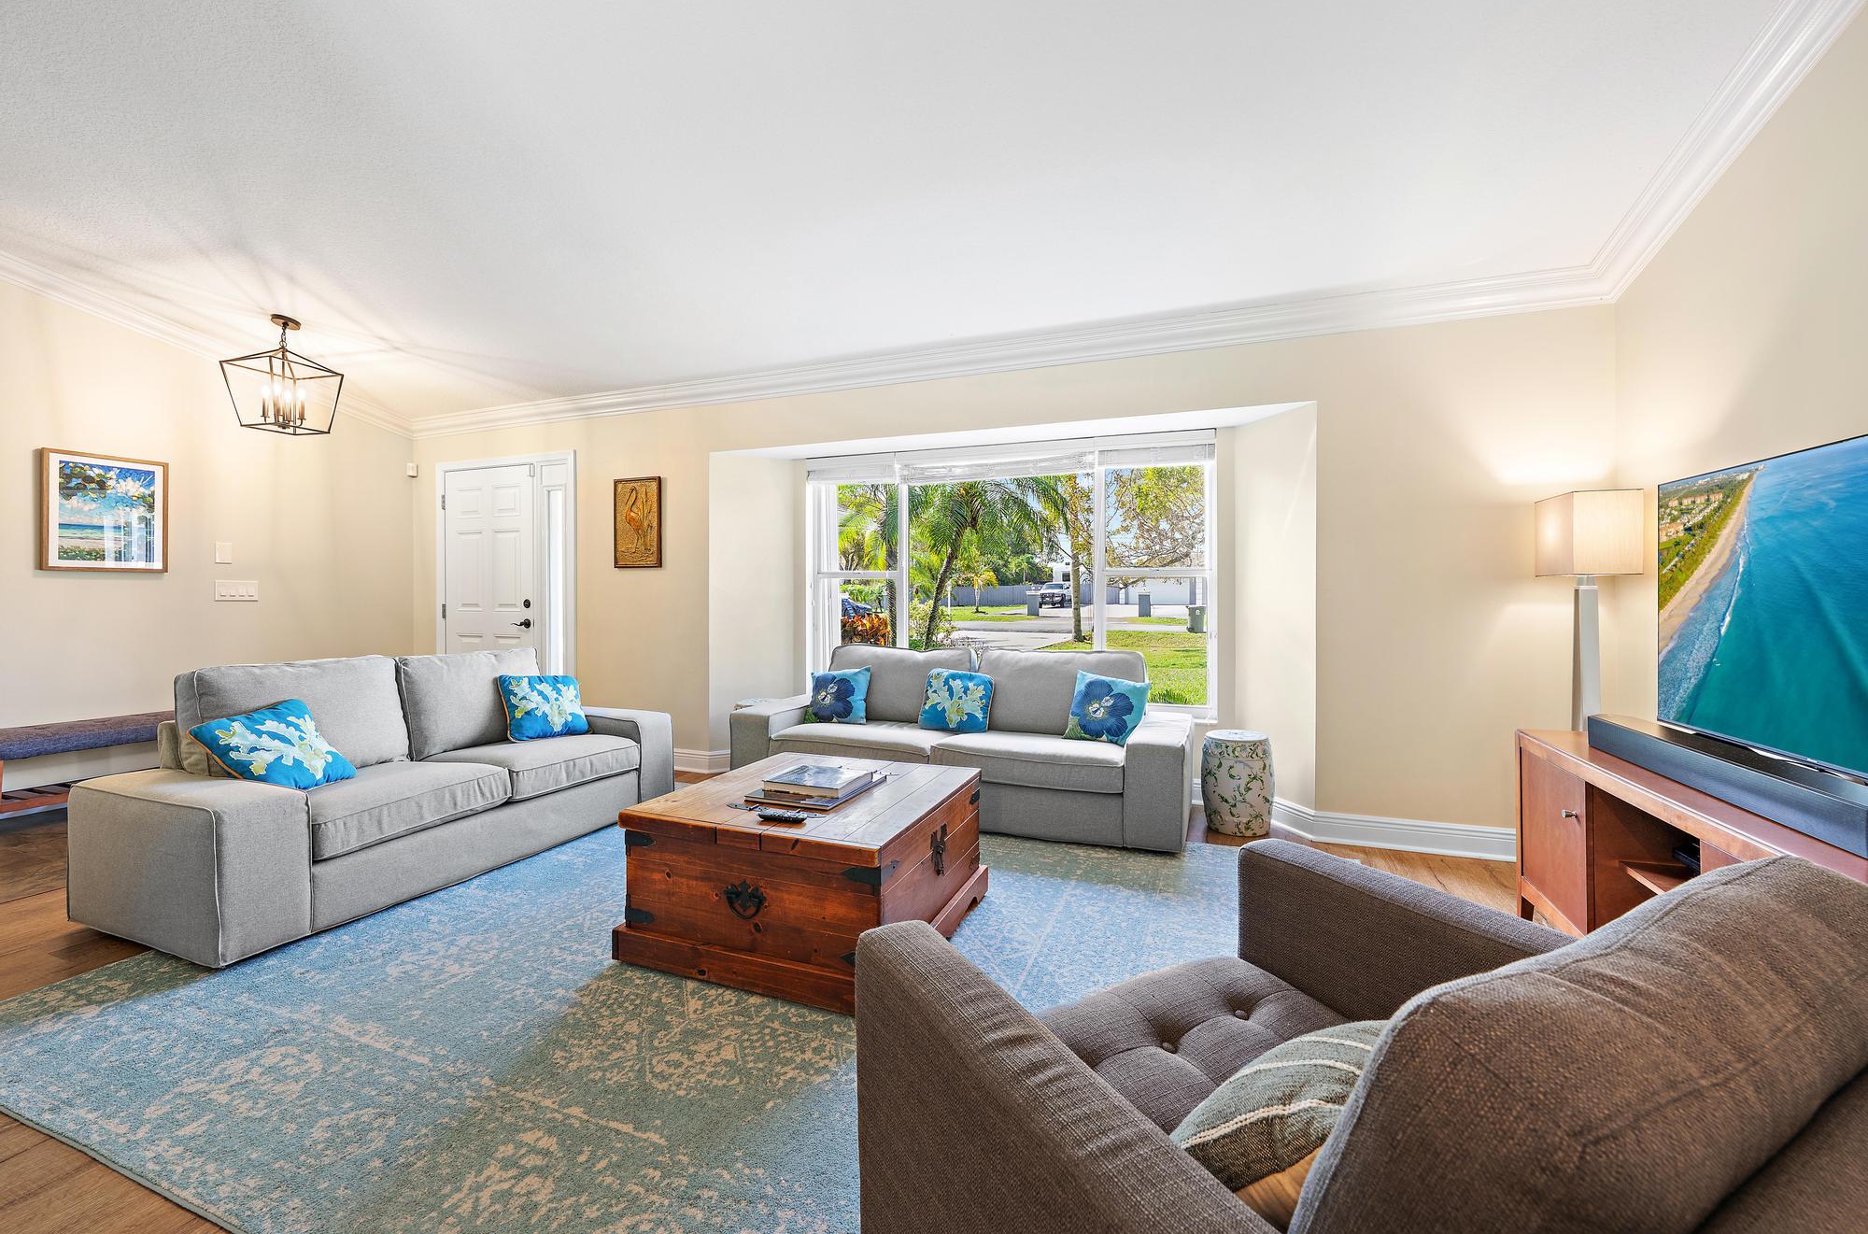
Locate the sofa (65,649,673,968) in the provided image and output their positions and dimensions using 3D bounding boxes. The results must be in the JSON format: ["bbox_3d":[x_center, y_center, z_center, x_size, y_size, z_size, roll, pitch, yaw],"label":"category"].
[{"bbox_3d":[-2.293,0.627,3.411,0.914,0.862,2.116,1,2,20],"label":"sofa"}]

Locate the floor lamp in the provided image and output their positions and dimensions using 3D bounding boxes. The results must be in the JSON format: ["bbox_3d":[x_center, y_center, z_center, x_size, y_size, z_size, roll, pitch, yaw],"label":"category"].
[{"bbox_3d":[2.540,0.302,2.838,0.213,1.542,0.334,1,2,20],"label":"floor lamp"}]

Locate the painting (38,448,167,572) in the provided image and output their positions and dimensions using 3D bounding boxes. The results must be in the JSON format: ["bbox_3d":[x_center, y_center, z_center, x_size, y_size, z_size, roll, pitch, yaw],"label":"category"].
[{"bbox_3d":[-4.559,-0.568,4.010,0.035,0.634,0.489,1,2,20],"label":"painting"}]

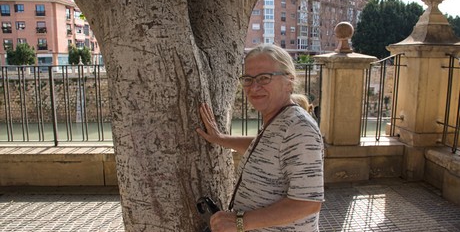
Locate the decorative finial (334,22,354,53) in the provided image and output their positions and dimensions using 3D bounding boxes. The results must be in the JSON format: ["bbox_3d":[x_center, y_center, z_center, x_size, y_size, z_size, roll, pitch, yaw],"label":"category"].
[{"bbox_3d":[1.563,-1.066,4.700,0.262,0.430,0.262,-1,8,-6],"label":"decorative finial"}]

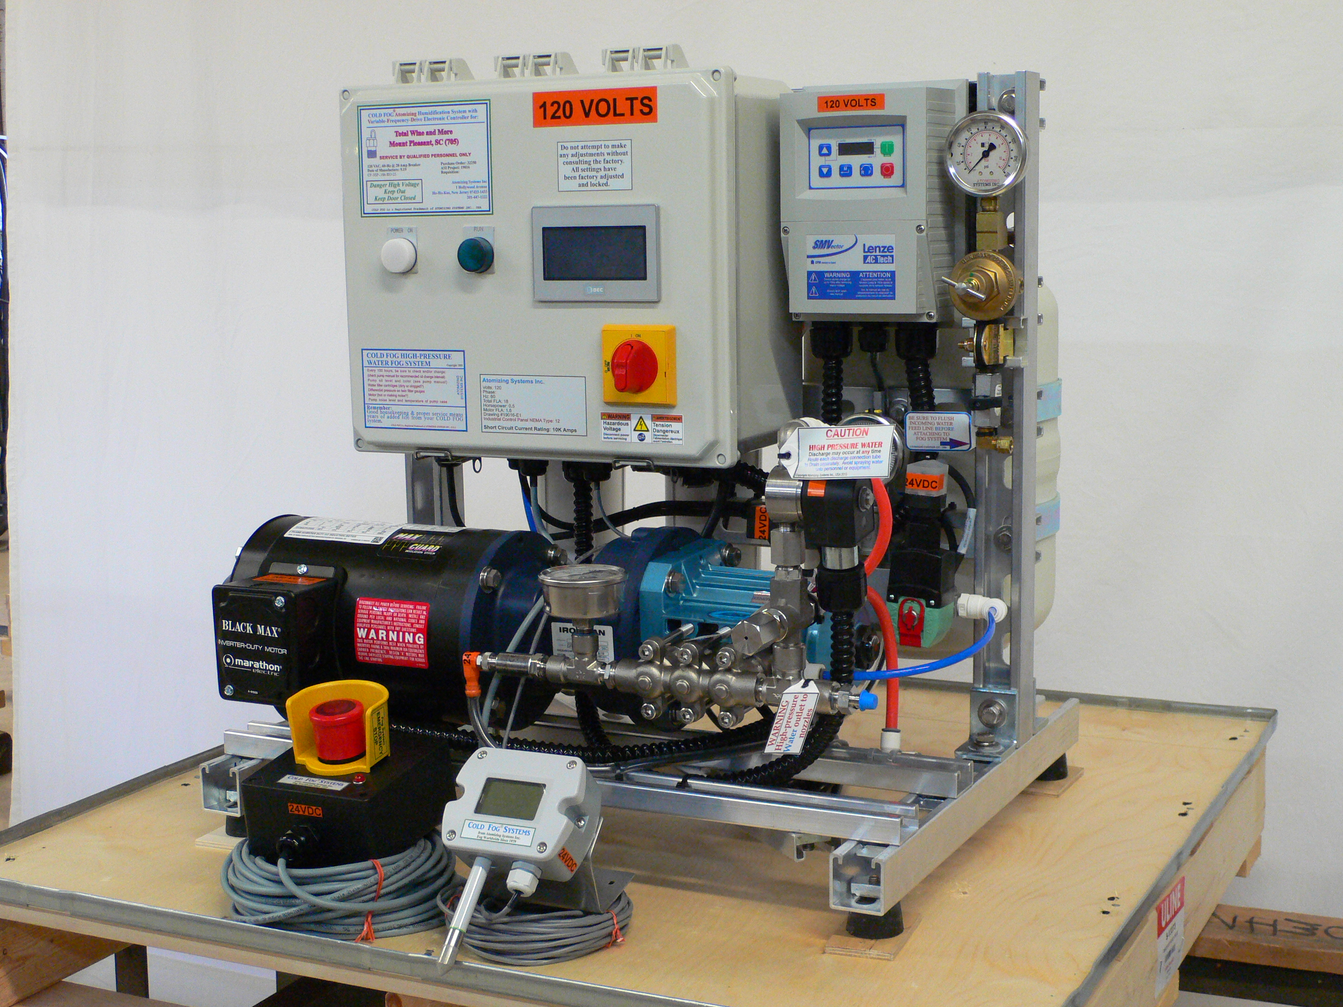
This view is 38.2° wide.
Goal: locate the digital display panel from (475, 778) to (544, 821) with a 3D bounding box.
[{"bbox_3d":[-0.112,0.206,1.350,0.047,0.029,0.005,3,-36,24],"label":"digital display panel"}]

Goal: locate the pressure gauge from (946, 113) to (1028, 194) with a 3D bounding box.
[{"bbox_3d":[0.261,-0.284,1.580,0.069,0.070,0.034,3,9,26],"label":"pressure gauge"}]

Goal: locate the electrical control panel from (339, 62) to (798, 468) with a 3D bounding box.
[{"bbox_3d":[-0.086,-0.207,1.720,0.384,0.321,0.170,3,9,26],"label":"electrical control panel"}]

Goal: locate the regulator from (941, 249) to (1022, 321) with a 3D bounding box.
[{"bbox_3d":[0.250,-0.175,1.570,0.058,0.058,0.100,3,9,26],"label":"regulator"}]

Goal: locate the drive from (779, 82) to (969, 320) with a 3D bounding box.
[{"bbox_3d":[0.173,-0.247,1.614,0.138,0.205,0.114,3,9,26],"label":"drive"}]

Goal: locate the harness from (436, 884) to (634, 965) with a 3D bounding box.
[{"bbox_3d":[-0.100,0.298,1.437,0.142,0.038,0.142,-1,8,0],"label":"harness"}]

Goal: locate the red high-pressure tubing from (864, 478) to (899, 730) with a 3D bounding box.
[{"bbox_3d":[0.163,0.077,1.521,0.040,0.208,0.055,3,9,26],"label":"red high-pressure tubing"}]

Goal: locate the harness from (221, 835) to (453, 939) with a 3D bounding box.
[{"bbox_3d":[-0.258,0.280,1.510,0.178,0.058,0.178,-1,8,0],"label":"harness"}]

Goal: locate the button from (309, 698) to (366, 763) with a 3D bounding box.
[{"bbox_3d":[-0.248,0.169,1.445,0.042,0.041,0.042,-5,17,1],"label":"button"}]

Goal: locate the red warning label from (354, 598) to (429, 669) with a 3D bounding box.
[{"bbox_3d":[-0.226,0.105,1.567,0.069,0.052,0.005,3,4,26],"label":"red warning label"}]

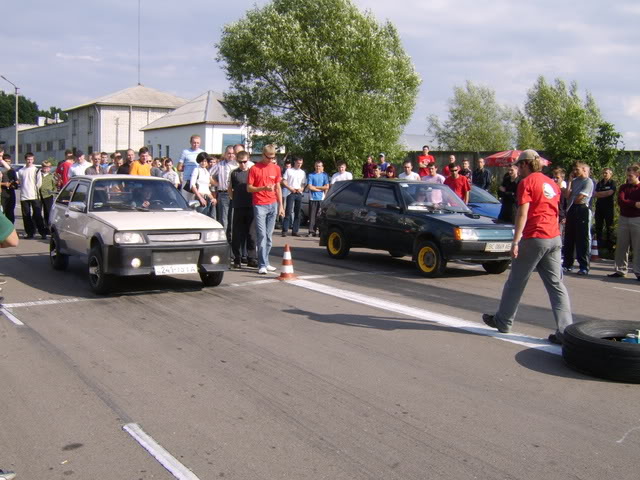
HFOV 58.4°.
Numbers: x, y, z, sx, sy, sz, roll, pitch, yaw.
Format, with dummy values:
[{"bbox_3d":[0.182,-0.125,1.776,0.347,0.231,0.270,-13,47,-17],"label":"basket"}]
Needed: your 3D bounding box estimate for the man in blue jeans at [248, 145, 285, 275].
[{"bbox_3d":[-0.746,-0.432,8.286,0.520,1.810,0.360,0,6,-15],"label":"man in blue jeans"}]

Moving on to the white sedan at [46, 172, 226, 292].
[{"bbox_3d":[-2.600,-0.200,7.842,1.580,1.390,3.680,-3,7,-34],"label":"white sedan"}]

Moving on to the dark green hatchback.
[{"bbox_3d":[1.548,-0.271,9.504,1.570,1.390,3.700,-2,7,-33],"label":"dark green hatchback"}]

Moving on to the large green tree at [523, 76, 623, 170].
[{"bbox_3d":[11.289,-4.258,26.324,4.500,6.350,4.300,1,6,0],"label":"large green tree"}]

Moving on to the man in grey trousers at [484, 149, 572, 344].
[{"bbox_3d":[1.894,0.044,5.138,0.640,1.700,0.500,6,8,40],"label":"man in grey trousers"}]

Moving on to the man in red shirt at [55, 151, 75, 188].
[{"bbox_3d":[-5.176,-0.921,11.790,0.350,1.760,0.500,-4,8,-45],"label":"man in red shirt"}]

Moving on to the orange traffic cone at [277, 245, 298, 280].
[{"bbox_3d":[-0.458,0.300,8.038,0.300,0.485,0.300,-2,7,-33],"label":"orange traffic cone"}]

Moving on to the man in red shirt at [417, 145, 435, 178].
[{"bbox_3d":[2.766,-1.593,15.090,0.520,1.770,0.340,2,6,4],"label":"man in red shirt"}]

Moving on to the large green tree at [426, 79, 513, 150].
[{"bbox_3d":[8.579,-5.539,33.374,5.000,7.330,4.800,1,6,0],"label":"large green tree"}]

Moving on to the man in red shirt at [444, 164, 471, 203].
[{"bbox_3d":[2.623,-0.602,11.189,0.520,1.750,0.340,2,6,6],"label":"man in red shirt"}]

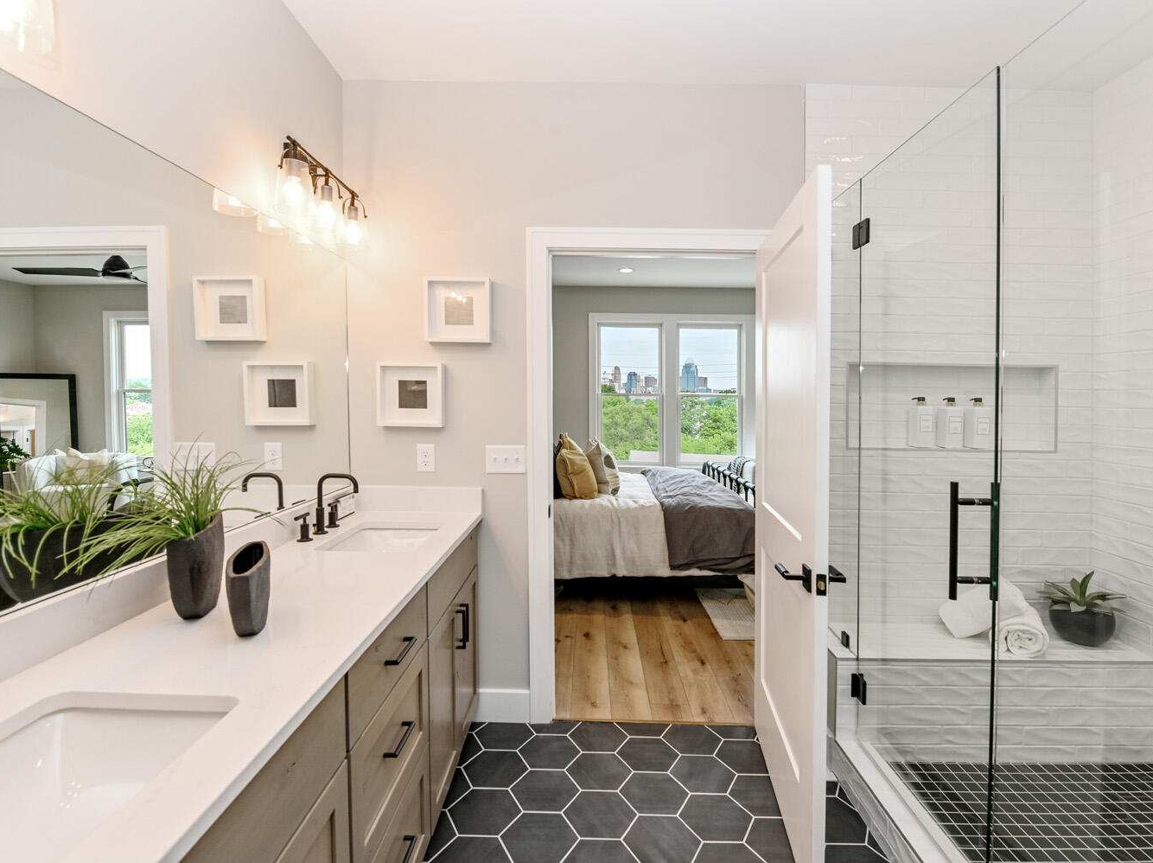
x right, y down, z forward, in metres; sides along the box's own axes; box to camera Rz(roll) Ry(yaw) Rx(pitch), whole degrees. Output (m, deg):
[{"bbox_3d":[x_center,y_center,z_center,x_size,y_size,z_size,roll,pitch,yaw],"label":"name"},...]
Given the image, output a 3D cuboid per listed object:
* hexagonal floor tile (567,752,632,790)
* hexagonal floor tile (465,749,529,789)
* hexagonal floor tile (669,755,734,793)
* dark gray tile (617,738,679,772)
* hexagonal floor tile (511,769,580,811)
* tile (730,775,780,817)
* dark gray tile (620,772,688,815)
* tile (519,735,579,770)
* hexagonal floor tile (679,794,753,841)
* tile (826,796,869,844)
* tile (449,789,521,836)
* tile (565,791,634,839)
[{"bbox_3d":[0.086,1.281,2.030,0.252,0.012,0.218,0,2,2],"label":"hexagonal floor tile"},{"bbox_3d":[-0.297,1.262,2.011,0.250,0.010,0.217,0,1,1],"label":"hexagonal floor tile"},{"bbox_3d":[0.470,1.283,2.019,0.252,0.012,0.218,0,2,2],"label":"hexagonal floor tile"},{"bbox_3d":[0.277,1.264,2.106,0.250,0.010,0.217,0,1,1],"label":"dark gray tile"},{"bbox_3d":[-0.110,1.284,1.925,0.252,0.012,0.218,0,2,2],"label":"hexagonal floor tile"},{"bbox_3d":[0.660,1.288,1.903,0.252,0.012,0.218,0,2,2],"label":"tile"},{"bbox_3d":[0.272,1.266,1.886,0.250,0.010,0.217,0,1,1],"label":"dark gray tile"},{"bbox_3d":[-0.103,1.276,2.147,0.252,0.012,0.218,0,2,2],"label":"tile"},{"bbox_3d":[0.464,1.290,1.797,0.252,0.012,0.218,0,2,2],"label":"hexagonal floor tile"},{"bbox_3d":[0.828,1.270,1.762,0.232,0.010,0.217,0,1,1],"label":"tile"},{"bbox_3d":[-0.305,1.286,1.819,0.252,0.012,0.218,0,2,2],"label":"tile"},{"bbox_3d":[0.079,1.266,1.781,0.250,0.010,0.217,0,1,1],"label":"tile"}]

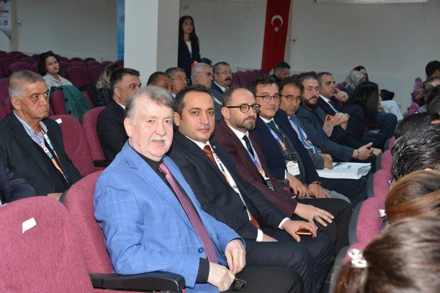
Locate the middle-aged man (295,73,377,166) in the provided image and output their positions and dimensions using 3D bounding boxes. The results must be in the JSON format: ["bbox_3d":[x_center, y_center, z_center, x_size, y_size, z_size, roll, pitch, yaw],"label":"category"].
[{"bbox_3d":[0.848,0.088,4.667,0.840,1.260,0.560,6,10,19],"label":"middle-aged man"}]

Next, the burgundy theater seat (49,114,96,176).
[{"bbox_3d":[-0.781,0.310,3.688,0.600,0.960,0.550,6,10,19],"label":"burgundy theater seat"}]

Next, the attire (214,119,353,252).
[{"bbox_3d":[0.243,0.396,3.226,0.790,0.950,0.560,6,10,23],"label":"attire"}]

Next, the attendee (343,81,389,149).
[{"bbox_3d":[1.232,-0.022,5.691,0.830,1.170,0.480,4,9,11],"label":"attendee"}]

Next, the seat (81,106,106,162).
[{"bbox_3d":[-0.596,0.235,4.195,0.600,0.960,0.550,6,10,19],"label":"seat"}]

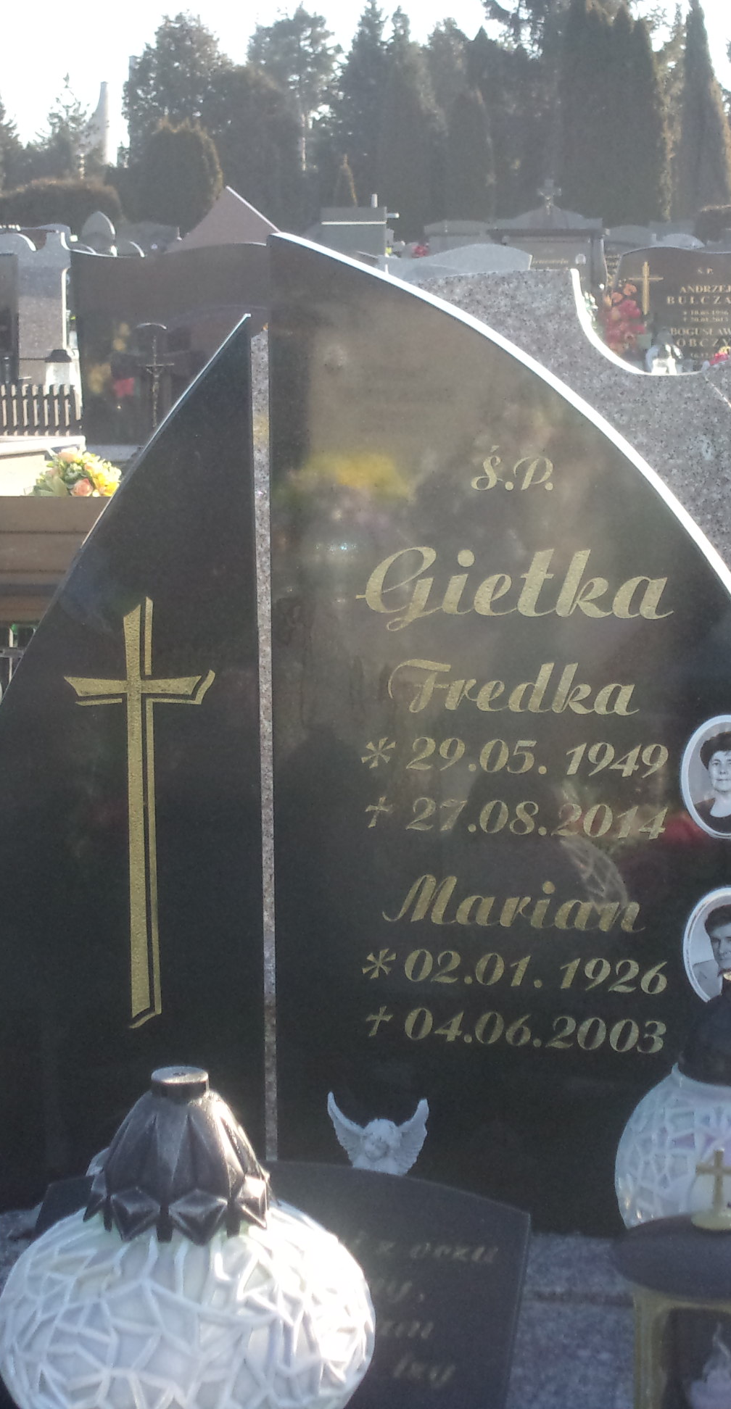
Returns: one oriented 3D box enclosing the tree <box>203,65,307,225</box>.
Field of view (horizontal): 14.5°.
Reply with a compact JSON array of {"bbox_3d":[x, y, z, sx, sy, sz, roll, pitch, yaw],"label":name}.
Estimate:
[{"bbox_3d":[-2.106,-9.980,54.668,1.993,4.240,1.993,0,9,0],"label":"tree"}]

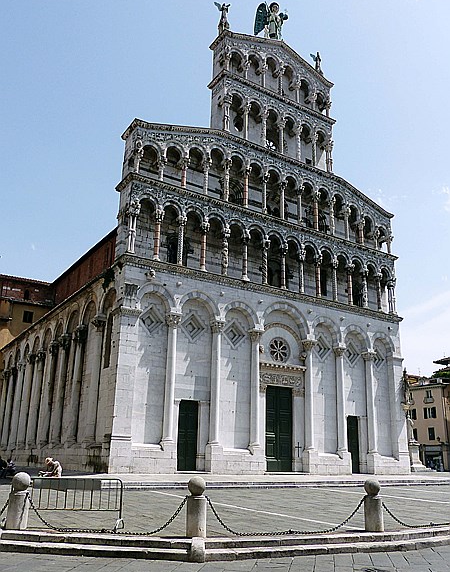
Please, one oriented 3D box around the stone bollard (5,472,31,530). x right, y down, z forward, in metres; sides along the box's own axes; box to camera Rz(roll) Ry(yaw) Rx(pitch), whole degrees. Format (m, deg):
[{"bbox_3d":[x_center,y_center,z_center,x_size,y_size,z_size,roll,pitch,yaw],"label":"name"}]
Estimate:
[{"bbox_3d":[-4.217,4.428,10.718,0.400,1.080,0.400,8,-19,-18],"label":"stone bollard"}]

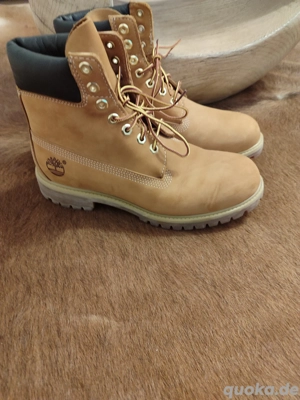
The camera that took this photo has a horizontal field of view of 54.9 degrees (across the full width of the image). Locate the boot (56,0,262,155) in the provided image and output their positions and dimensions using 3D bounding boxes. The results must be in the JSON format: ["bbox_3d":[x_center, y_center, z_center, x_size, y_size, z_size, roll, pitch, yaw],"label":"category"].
[{"bbox_3d":[0.021,-0.171,0.423,0.306,0.198,0.110,11,46,12],"label":"boot"}]

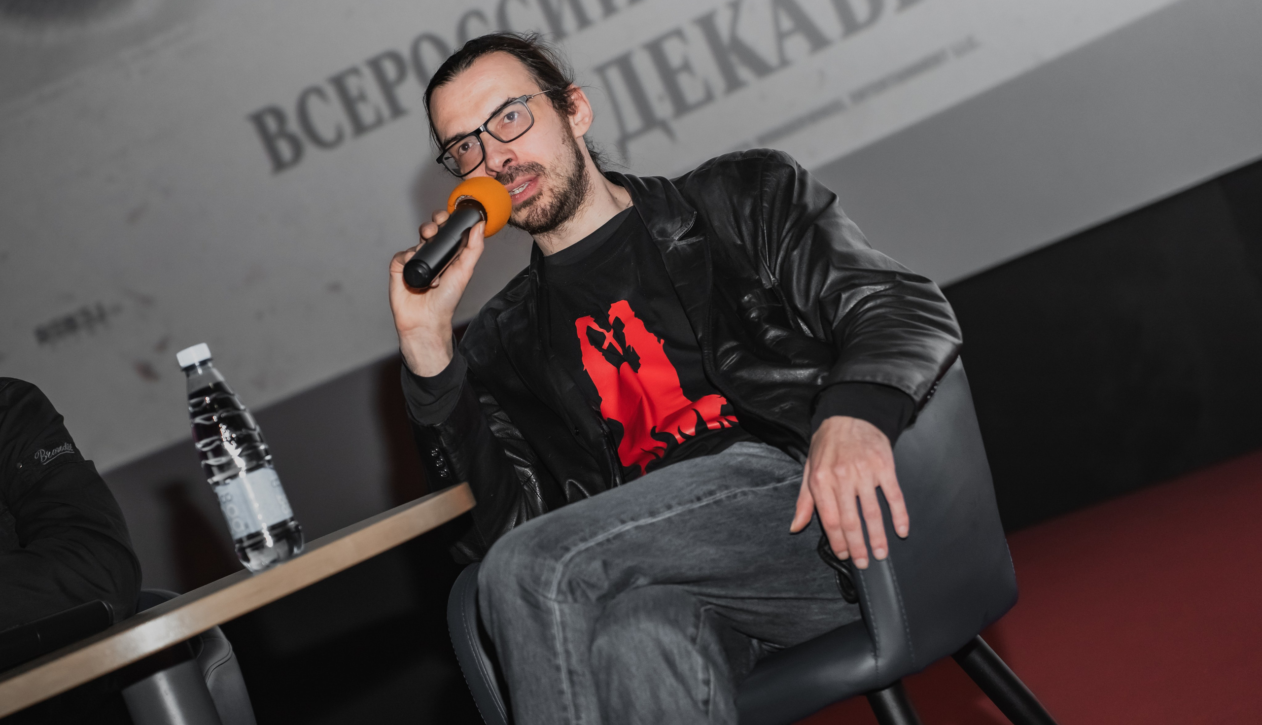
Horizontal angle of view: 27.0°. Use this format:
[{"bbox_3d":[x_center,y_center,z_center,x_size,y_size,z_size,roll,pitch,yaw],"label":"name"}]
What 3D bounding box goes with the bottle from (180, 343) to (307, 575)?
[{"bbox_3d":[-0.375,0.088,2.490,0.065,0.222,0.065,-22,0,-9],"label":"bottle"}]

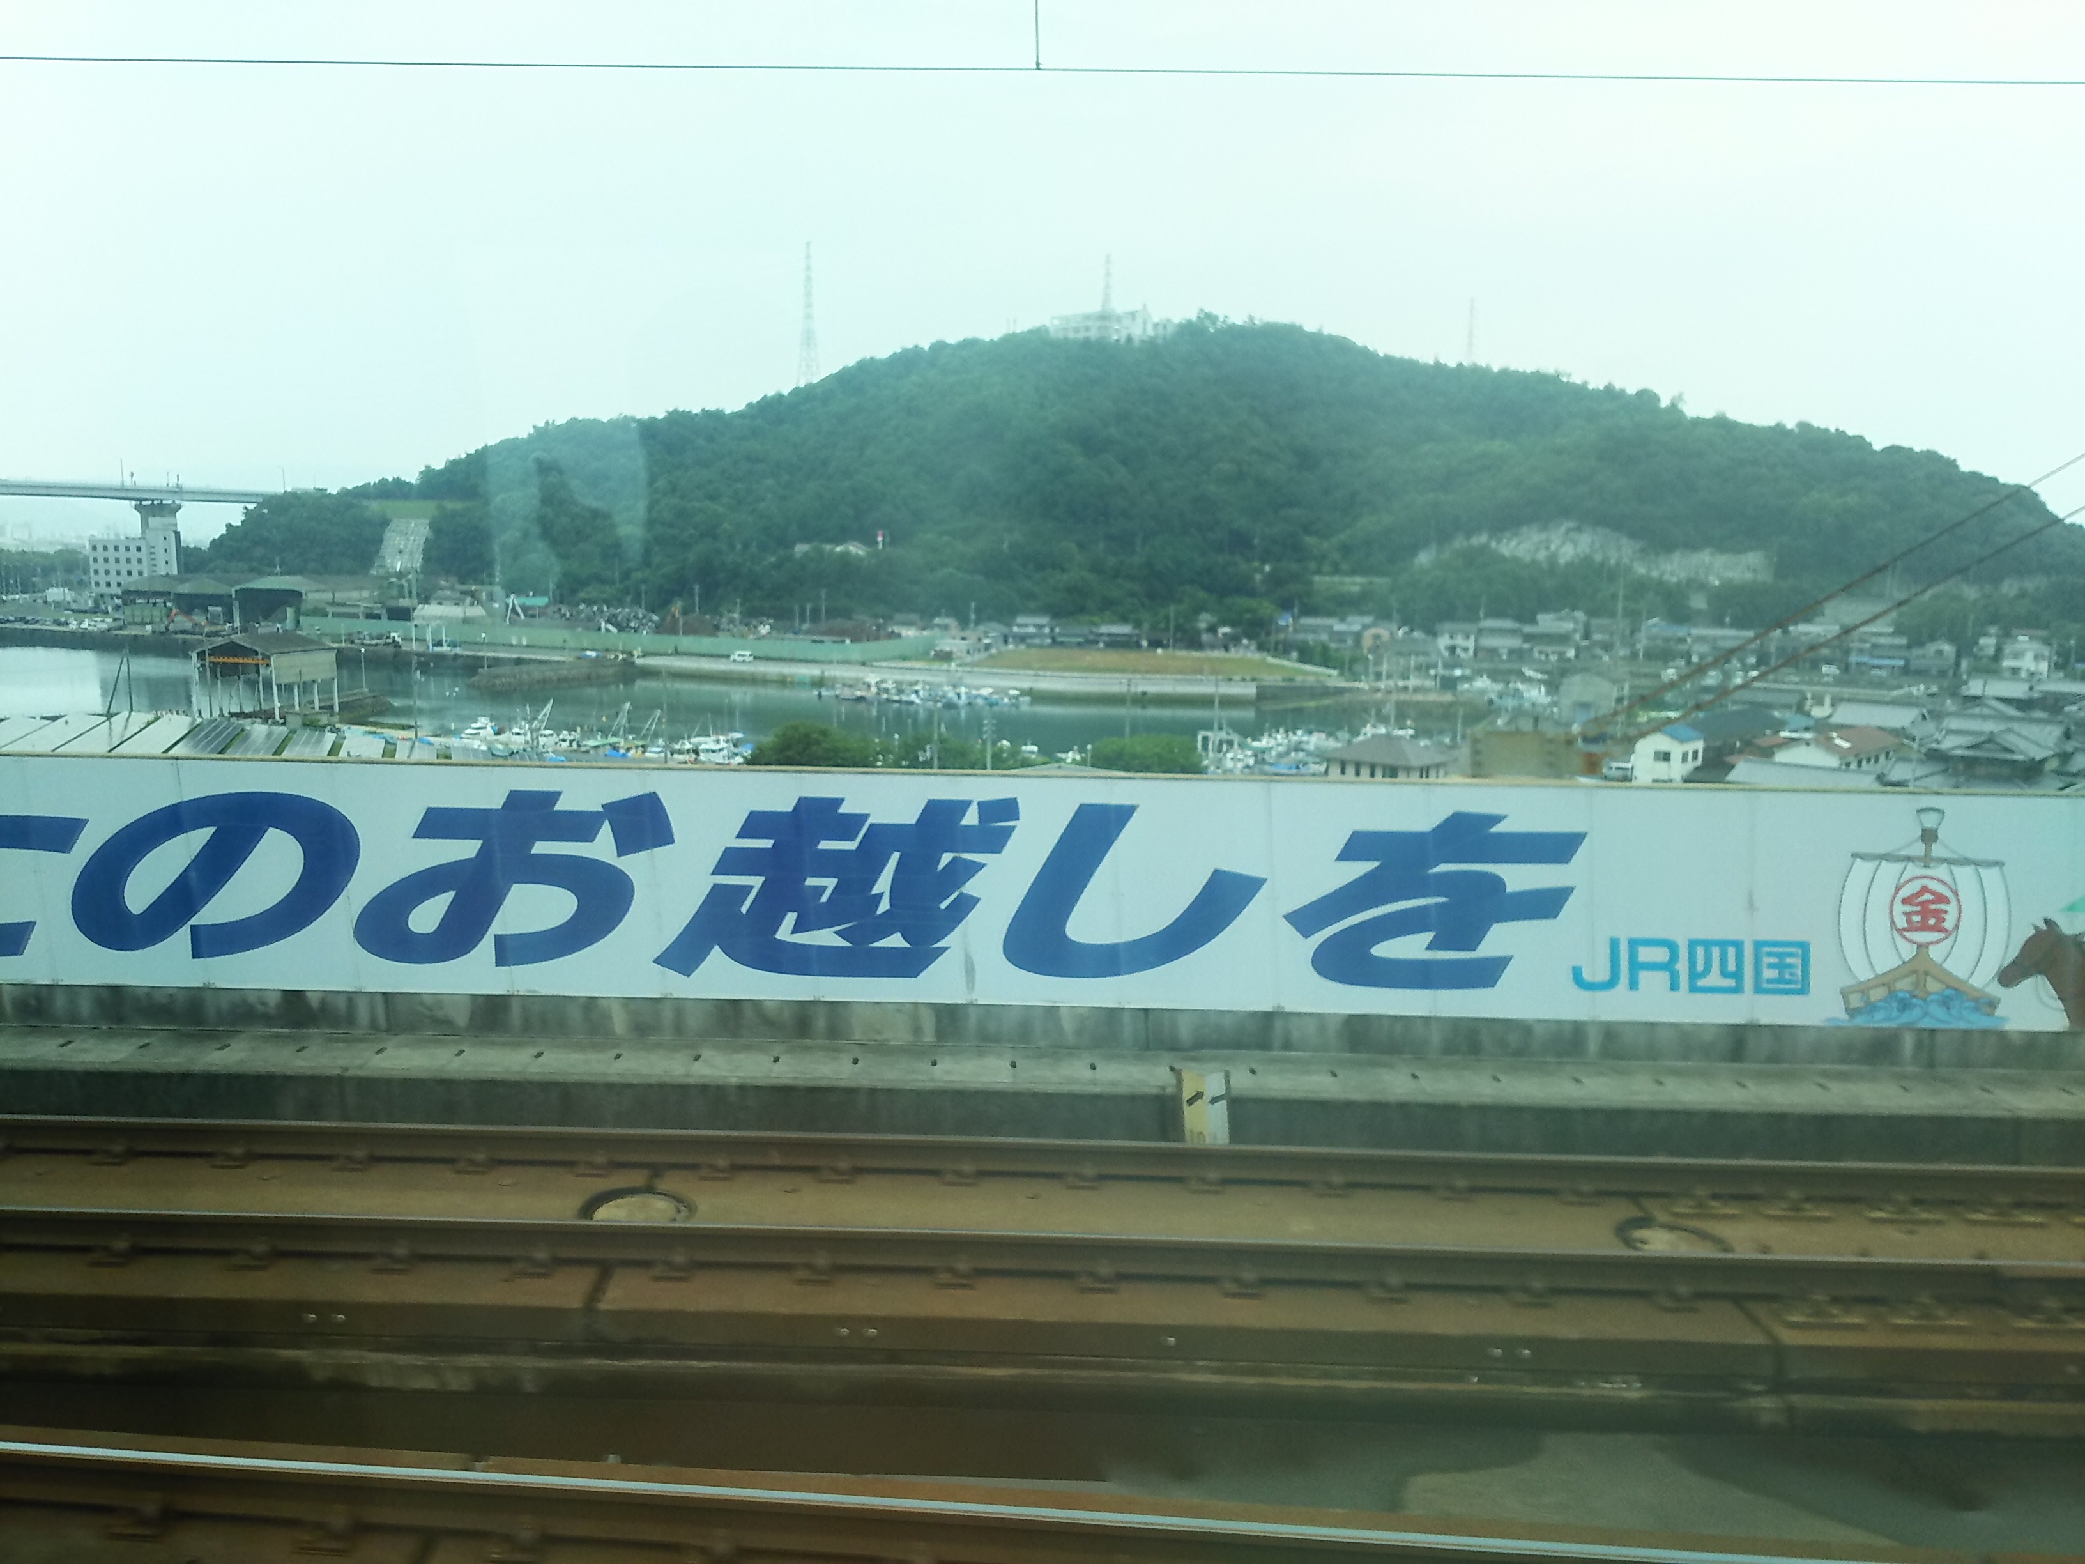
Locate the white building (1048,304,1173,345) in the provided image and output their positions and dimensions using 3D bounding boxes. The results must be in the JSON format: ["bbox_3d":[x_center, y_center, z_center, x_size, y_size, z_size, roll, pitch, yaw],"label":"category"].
[{"bbox_3d":[30.144,-201.316,690.000,51.000,16.000,17.000,4,9,20],"label":"white building"}]

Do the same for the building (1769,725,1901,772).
[{"bbox_3d":[79.103,-1.398,156.000,7.200,6.600,15.500,9,12,43],"label":"building"}]

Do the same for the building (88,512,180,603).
[{"bbox_3d":[-270.226,-65.266,466.000,22.500,26.000,12.000,-2,9,-17],"label":"building"}]

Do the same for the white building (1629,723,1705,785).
[{"bbox_3d":[62.152,-1.797,155.000,4.600,7.200,5.500,9,12,42],"label":"white building"}]

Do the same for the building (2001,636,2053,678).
[{"bbox_3d":[185.962,-23.099,296.000,7.000,8.000,6.500,4,9,19],"label":"building"}]

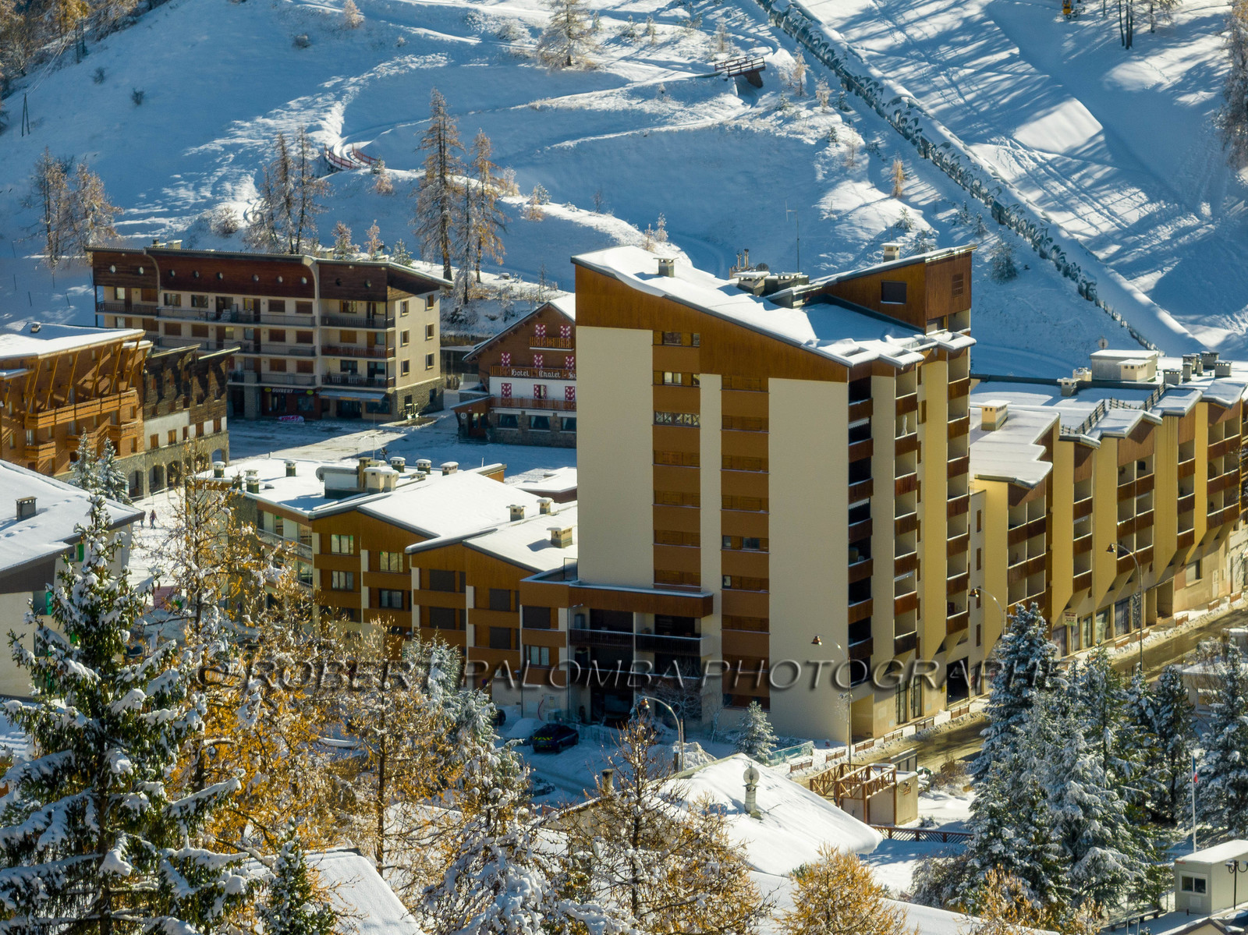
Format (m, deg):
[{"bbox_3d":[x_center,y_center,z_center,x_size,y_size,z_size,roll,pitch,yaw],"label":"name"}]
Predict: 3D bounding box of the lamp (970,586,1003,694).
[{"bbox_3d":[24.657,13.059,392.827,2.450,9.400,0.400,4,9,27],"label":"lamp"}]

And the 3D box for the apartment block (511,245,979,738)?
[{"bbox_3d":[8.377,1.410,395.446,25.400,31.800,18.000,4,9,27],"label":"apartment block"}]

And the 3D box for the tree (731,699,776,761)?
[{"bbox_3d":[8.569,17.299,382.000,2.800,3.800,2.800,0,8,0],"label":"tree"}]

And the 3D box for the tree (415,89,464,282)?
[{"bbox_3d":[-17.896,-27.387,562.000,4.800,18.700,4.800,0,8,0],"label":"tree"}]

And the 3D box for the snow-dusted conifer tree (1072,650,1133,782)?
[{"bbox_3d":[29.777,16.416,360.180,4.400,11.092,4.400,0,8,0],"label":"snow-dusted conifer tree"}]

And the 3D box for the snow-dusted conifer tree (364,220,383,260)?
[{"bbox_3d":[-24.930,-22.629,576.690,1.900,4.189,1.900,0,8,0],"label":"snow-dusted conifer tree"}]

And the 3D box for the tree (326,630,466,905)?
[{"bbox_3d":[-12.913,16.504,318.872,7.600,15.450,7.600,0,8,0],"label":"tree"}]

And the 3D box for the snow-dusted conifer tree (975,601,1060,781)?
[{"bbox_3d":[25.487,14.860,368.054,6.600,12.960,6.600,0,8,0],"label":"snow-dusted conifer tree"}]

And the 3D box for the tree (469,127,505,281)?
[{"bbox_3d":[-13.316,-25.309,562.000,3.700,14.800,3.700,0,8,0],"label":"tree"}]

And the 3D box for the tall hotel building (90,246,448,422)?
[{"bbox_3d":[-33.517,-13.229,546.635,32.500,15.000,12.300,4,9,25],"label":"tall hotel building"}]

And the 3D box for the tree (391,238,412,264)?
[{"bbox_3d":[-22.124,-21.336,575.777,2.200,3.016,2.200,0,8,0],"label":"tree"}]

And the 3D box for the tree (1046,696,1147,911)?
[{"bbox_3d":[26.216,18.559,322.000,5.500,11.600,5.500,0,8,0],"label":"tree"}]

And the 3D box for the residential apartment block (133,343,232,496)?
[{"bbox_3d":[-42.251,-4.714,502.212,12.000,12.400,15.500,4,9,26],"label":"residential apartment block"}]

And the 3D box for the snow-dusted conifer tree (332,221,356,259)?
[{"bbox_3d":[-27.489,-22.269,570.000,2.500,4.000,2.500,0,8,0],"label":"snow-dusted conifer tree"}]

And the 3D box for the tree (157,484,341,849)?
[{"bbox_3d":[-19.878,10.665,301.485,8.800,20.750,8.800,0,8,0],"label":"tree"}]

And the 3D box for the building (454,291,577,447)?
[{"bbox_3d":[-3.803,-9.059,514.322,17.200,13.000,14.000,3,9,25],"label":"building"}]

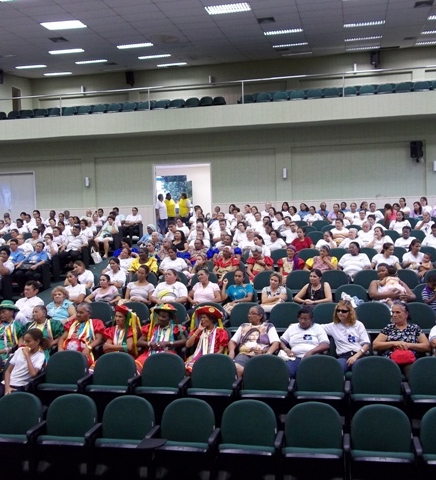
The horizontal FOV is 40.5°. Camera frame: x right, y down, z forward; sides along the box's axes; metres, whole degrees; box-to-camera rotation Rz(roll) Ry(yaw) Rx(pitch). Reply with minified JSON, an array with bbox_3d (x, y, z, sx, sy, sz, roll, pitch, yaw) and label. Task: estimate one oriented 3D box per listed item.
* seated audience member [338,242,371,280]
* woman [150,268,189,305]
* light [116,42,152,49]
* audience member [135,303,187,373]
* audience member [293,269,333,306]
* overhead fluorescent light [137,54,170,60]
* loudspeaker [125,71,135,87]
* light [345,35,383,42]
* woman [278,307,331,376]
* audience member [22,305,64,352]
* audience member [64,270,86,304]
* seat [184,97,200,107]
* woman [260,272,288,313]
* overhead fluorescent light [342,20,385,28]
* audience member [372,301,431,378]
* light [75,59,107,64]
[{"bbox_3d":[2.337,0.638,10.105,0.560,1.170,0.750,-1,2,11],"label":"seated audience member"},{"bbox_3d":[-0.749,1.056,8.800,0.560,1.198,0.800,-1,3,17],"label":"woman"},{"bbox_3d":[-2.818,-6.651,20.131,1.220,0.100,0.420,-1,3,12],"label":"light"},{"bbox_3d":[-0.693,1.376,6.894,0.580,1.218,0.800,-1,3,15],"label":"audience member"},{"bbox_3d":[1.348,1.022,8.355,0.530,1.173,0.800,-1,3,17],"label":"audience member"},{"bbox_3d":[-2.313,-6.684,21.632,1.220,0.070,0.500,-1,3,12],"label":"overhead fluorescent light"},{"bbox_3d":[-3.550,-6.552,24.003,0.350,0.550,0.350,-1,12,18],"label":"loudspeaker"},{"bbox_3d":[4.972,-6.872,20.175,1.220,0.100,0.600,-1,2,11],"label":"light"},{"bbox_3d":[0.993,1.393,6.646,0.580,1.168,0.800,-1,3,11],"label":"woman"},{"bbox_3d":[-2.288,1.449,7.311,0.560,1.204,0.800,-1,3,11],"label":"audience member"},{"bbox_3d":[-2.338,1.087,9.187,0.460,1.165,0.750,-1,3,12],"label":"audience member"},{"bbox_3d":[-0.850,-4.204,19.269,0.530,0.920,0.580,-1,3,12],"label":"seat"},{"bbox_3d":[0.819,1.049,8.505,0.460,1.110,0.720,-1,3,12],"label":"woman"},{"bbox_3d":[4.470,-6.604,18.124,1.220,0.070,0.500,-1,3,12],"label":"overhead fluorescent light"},{"bbox_3d":[1.991,1.306,6.356,0.600,1.210,0.750,-1,2,14],"label":"audience member"},{"bbox_3d":[-4.526,-6.375,21.200,1.220,0.080,0.420,-1,3,11],"label":"light"}]

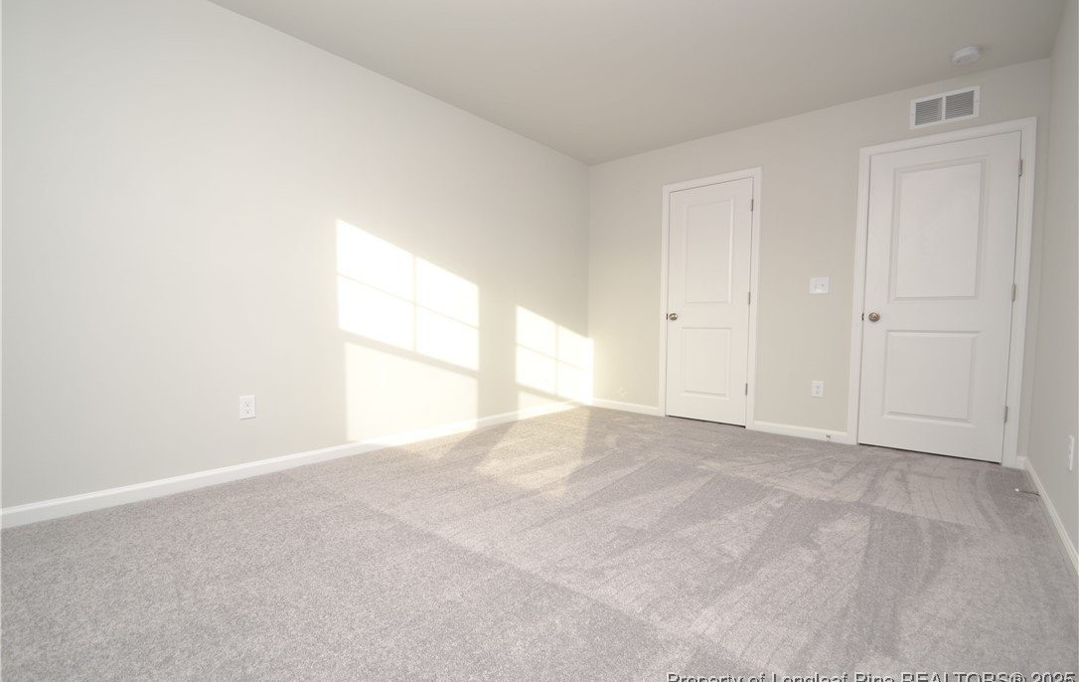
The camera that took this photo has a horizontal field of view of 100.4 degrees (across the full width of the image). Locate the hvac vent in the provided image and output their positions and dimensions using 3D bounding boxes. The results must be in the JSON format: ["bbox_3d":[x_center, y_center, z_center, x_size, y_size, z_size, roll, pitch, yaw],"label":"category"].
[{"bbox_3d":[2.611,-1.502,2.902,0.338,0.196,0.016,3,3,38],"label":"hvac vent"}]

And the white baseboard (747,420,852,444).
[{"bbox_3d":[1.991,0.698,3.474,0.673,0.085,0.015,3,3,38],"label":"white baseboard"}]

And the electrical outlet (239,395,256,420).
[{"bbox_3d":[-1.576,0.360,2.432,0.008,0.124,0.077,3,4,43],"label":"electrical outlet"}]

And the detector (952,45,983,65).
[{"bbox_3d":[2.456,-1.635,2.583,0.120,0.042,0.120,3,3,38],"label":"detector"}]

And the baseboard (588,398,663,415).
[{"bbox_3d":[0.816,0.641,4.408,0.769,0.083,0.015,3,3,38],"label":"baseboard"}]

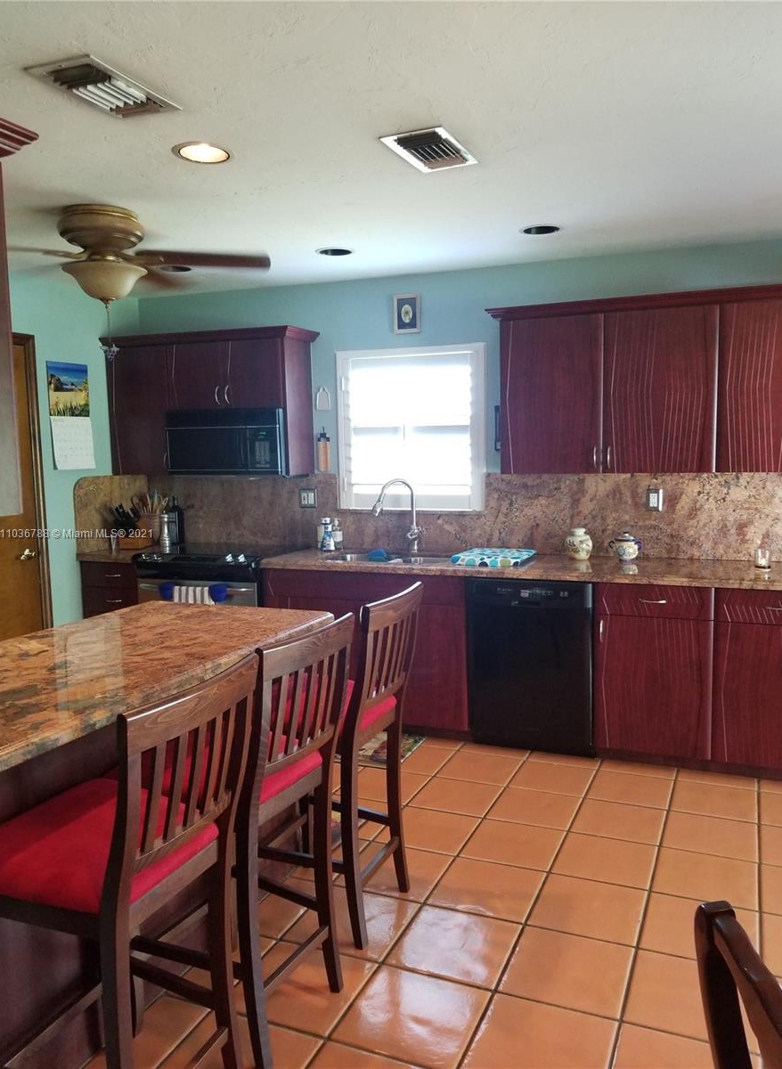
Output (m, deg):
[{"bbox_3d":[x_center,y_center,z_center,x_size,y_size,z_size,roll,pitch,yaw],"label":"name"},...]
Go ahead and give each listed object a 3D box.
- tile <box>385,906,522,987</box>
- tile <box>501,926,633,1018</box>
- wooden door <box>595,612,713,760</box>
[{"bbox_3d":[0.192,1.219,2.382,0.324,0.015,0.324,1,6,24],"label":"tile"},{"bbox_3d":[0.498,1.225,2.249,0.324,0.015,0.324,1,6,24],"label":"tile"},{"bbox_3d":[1.160,0.672,3.568,0.492,0.617,0.020,1,6,24],"label":"wooden door"}]

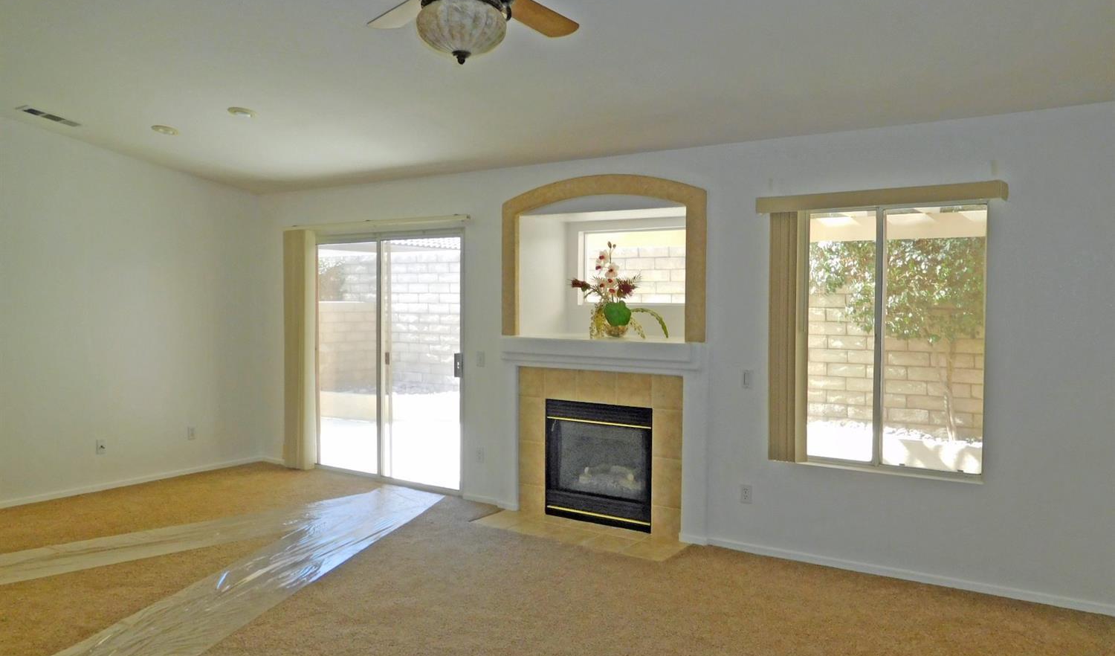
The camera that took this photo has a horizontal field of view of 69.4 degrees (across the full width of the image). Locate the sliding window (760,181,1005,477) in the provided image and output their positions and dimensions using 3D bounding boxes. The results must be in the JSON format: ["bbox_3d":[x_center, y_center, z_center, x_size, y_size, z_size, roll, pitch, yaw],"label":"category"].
[{"bbox_3d":[1.748,0.016,4.481,1.240,1.530,0.130,1,2,33],"label":"sliding window"}]

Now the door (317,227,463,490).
[{"bbox_3d":[-1.394,0.239,6.548,1.690,2.020,0.100,1,2,33],"label":"door"}]

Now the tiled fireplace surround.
[{"bbox_3d":[0.245,0.706,5.397,1.550,1.260,0.150,1,2,33],"label":"tiled fireplace surround"}]

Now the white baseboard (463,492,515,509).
[{"bbox_3d":[-0.507,1.277,5.936,0.505,0.070,0.035,1,2,33],"label":"white baseboard"}]

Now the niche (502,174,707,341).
[{"bbox_3d":[0.269,-0.477,5.428,1.570,1.100,0.090,1,2,33],"label":"niche"}]

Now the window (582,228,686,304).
[{"bbox_3d":[0.636,-0.456,6.048,1.060,0.575,0.090,1,2,33],"label":"window"}]

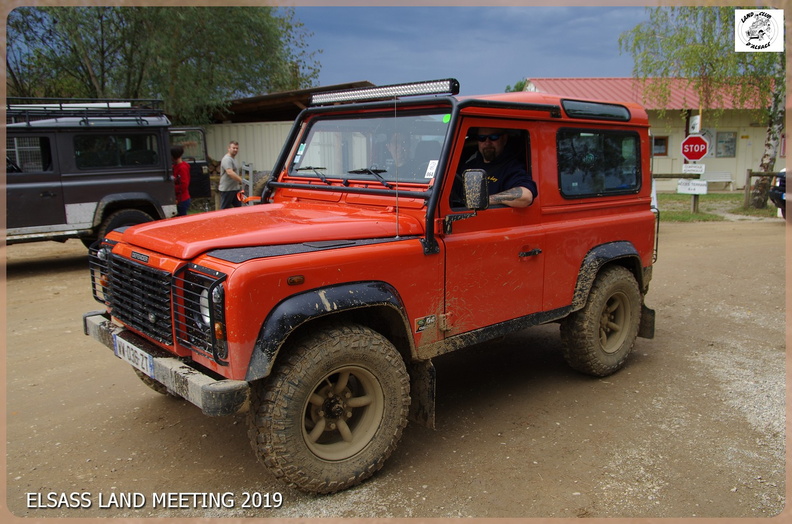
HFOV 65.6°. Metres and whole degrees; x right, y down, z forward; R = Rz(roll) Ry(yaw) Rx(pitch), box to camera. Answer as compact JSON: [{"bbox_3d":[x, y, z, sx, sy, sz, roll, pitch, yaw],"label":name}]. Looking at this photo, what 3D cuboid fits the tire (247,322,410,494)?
[{"bbox_3d":[-0.297,0.667,2.850,0.785,0.785,0.250,-7,12,-37],"label":"tire"}]

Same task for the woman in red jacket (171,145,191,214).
[{"bbox_3d":[-3.097,-0.827,8.868,0.320,1.680,0.460,2,8,12],"label":"woman in red jacket"}]

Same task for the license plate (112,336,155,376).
[{"bbox_3d":[-1.233,0.443,2.896,0.015,0.110,0.520,-8,12,-41],"label":"license plate"}]

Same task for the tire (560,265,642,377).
[{"bbox_3d":[1.465,0.416,4.389,0.785,0.785,0.250,-8,12,-41],"label":"tire"}]

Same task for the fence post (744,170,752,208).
[{"bbox_3d":[9.825,-2.041,17.125,0.135,1.080,0.135,0,8,0],"label":"fence post"}]

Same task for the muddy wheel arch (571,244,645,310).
[{"bbox_3d":[1.470,0.073,4.250,0.930,0.410,0.120,-8,12,-41],"label":"muddy wheel arch"}]

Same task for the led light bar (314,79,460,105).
[{"bbox_3d":[-0.122,-1.018,3.717,0.085,0.085,1.370,-8,12,-41],"label":"led light bar"}]

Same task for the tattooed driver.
[{"bbox_3d":[0.430,-0.292,3.639,0.580,1.080,0.820,5,11,31],"label":"tattooed driver"}]

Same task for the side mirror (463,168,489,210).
[{"bbox_3d":[0.386,-0.352,2.981,0.135,0.205,0.070,7,11,37],"label":"side mirror"}]

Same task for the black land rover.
[{"bbox_3d":[-4.801,-1.057,8.248,4.050,2.170,1.800,-7,12,-34],"label":"black land rover"}]

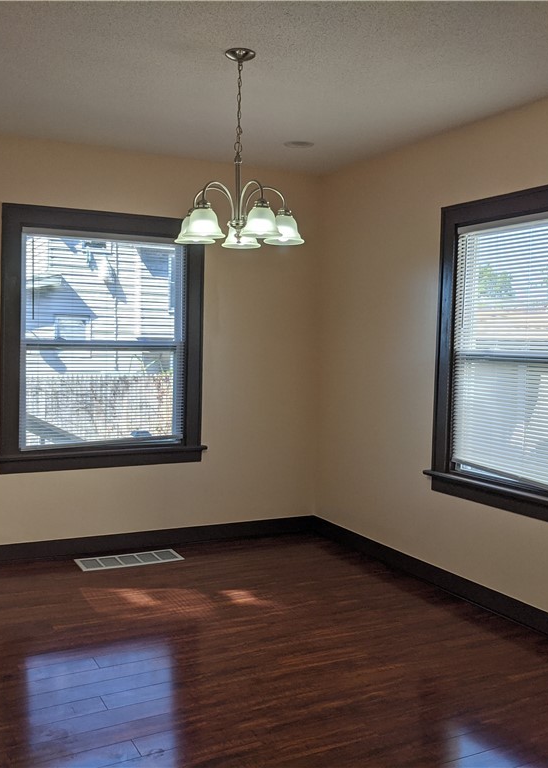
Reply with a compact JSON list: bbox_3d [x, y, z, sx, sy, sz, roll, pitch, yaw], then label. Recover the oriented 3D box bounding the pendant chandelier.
[{"bbox_3d":[-0.153,-1.038,3.394,0.595,0.810,0.595,1,3,0],"label":"pendant chandelier"}]

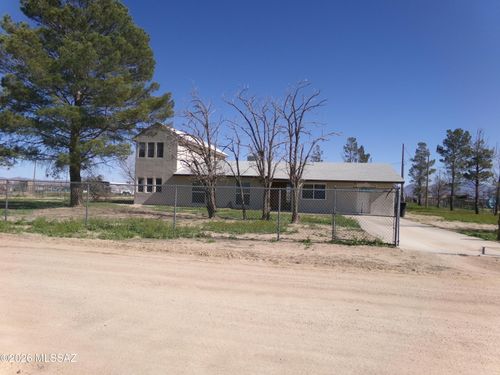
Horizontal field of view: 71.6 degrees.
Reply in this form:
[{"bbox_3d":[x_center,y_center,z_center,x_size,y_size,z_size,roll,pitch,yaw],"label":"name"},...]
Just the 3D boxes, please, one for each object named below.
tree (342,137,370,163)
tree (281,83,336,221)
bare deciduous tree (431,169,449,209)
[{"bbox_3d":[14.130,-2.222,46.000,3.800,9.090,3.690,1,-1,0],"label":"tree"},{"bbox_3d":[2.710,-1.670,16.200,2.500,6.660,2.420,1,-1,0],"label":"tree"},{"bbox_3d":[22.410,0.237,41.000,2.100,4.490,2.040,1,-1,0],"label":"bare deciduous tree"}]

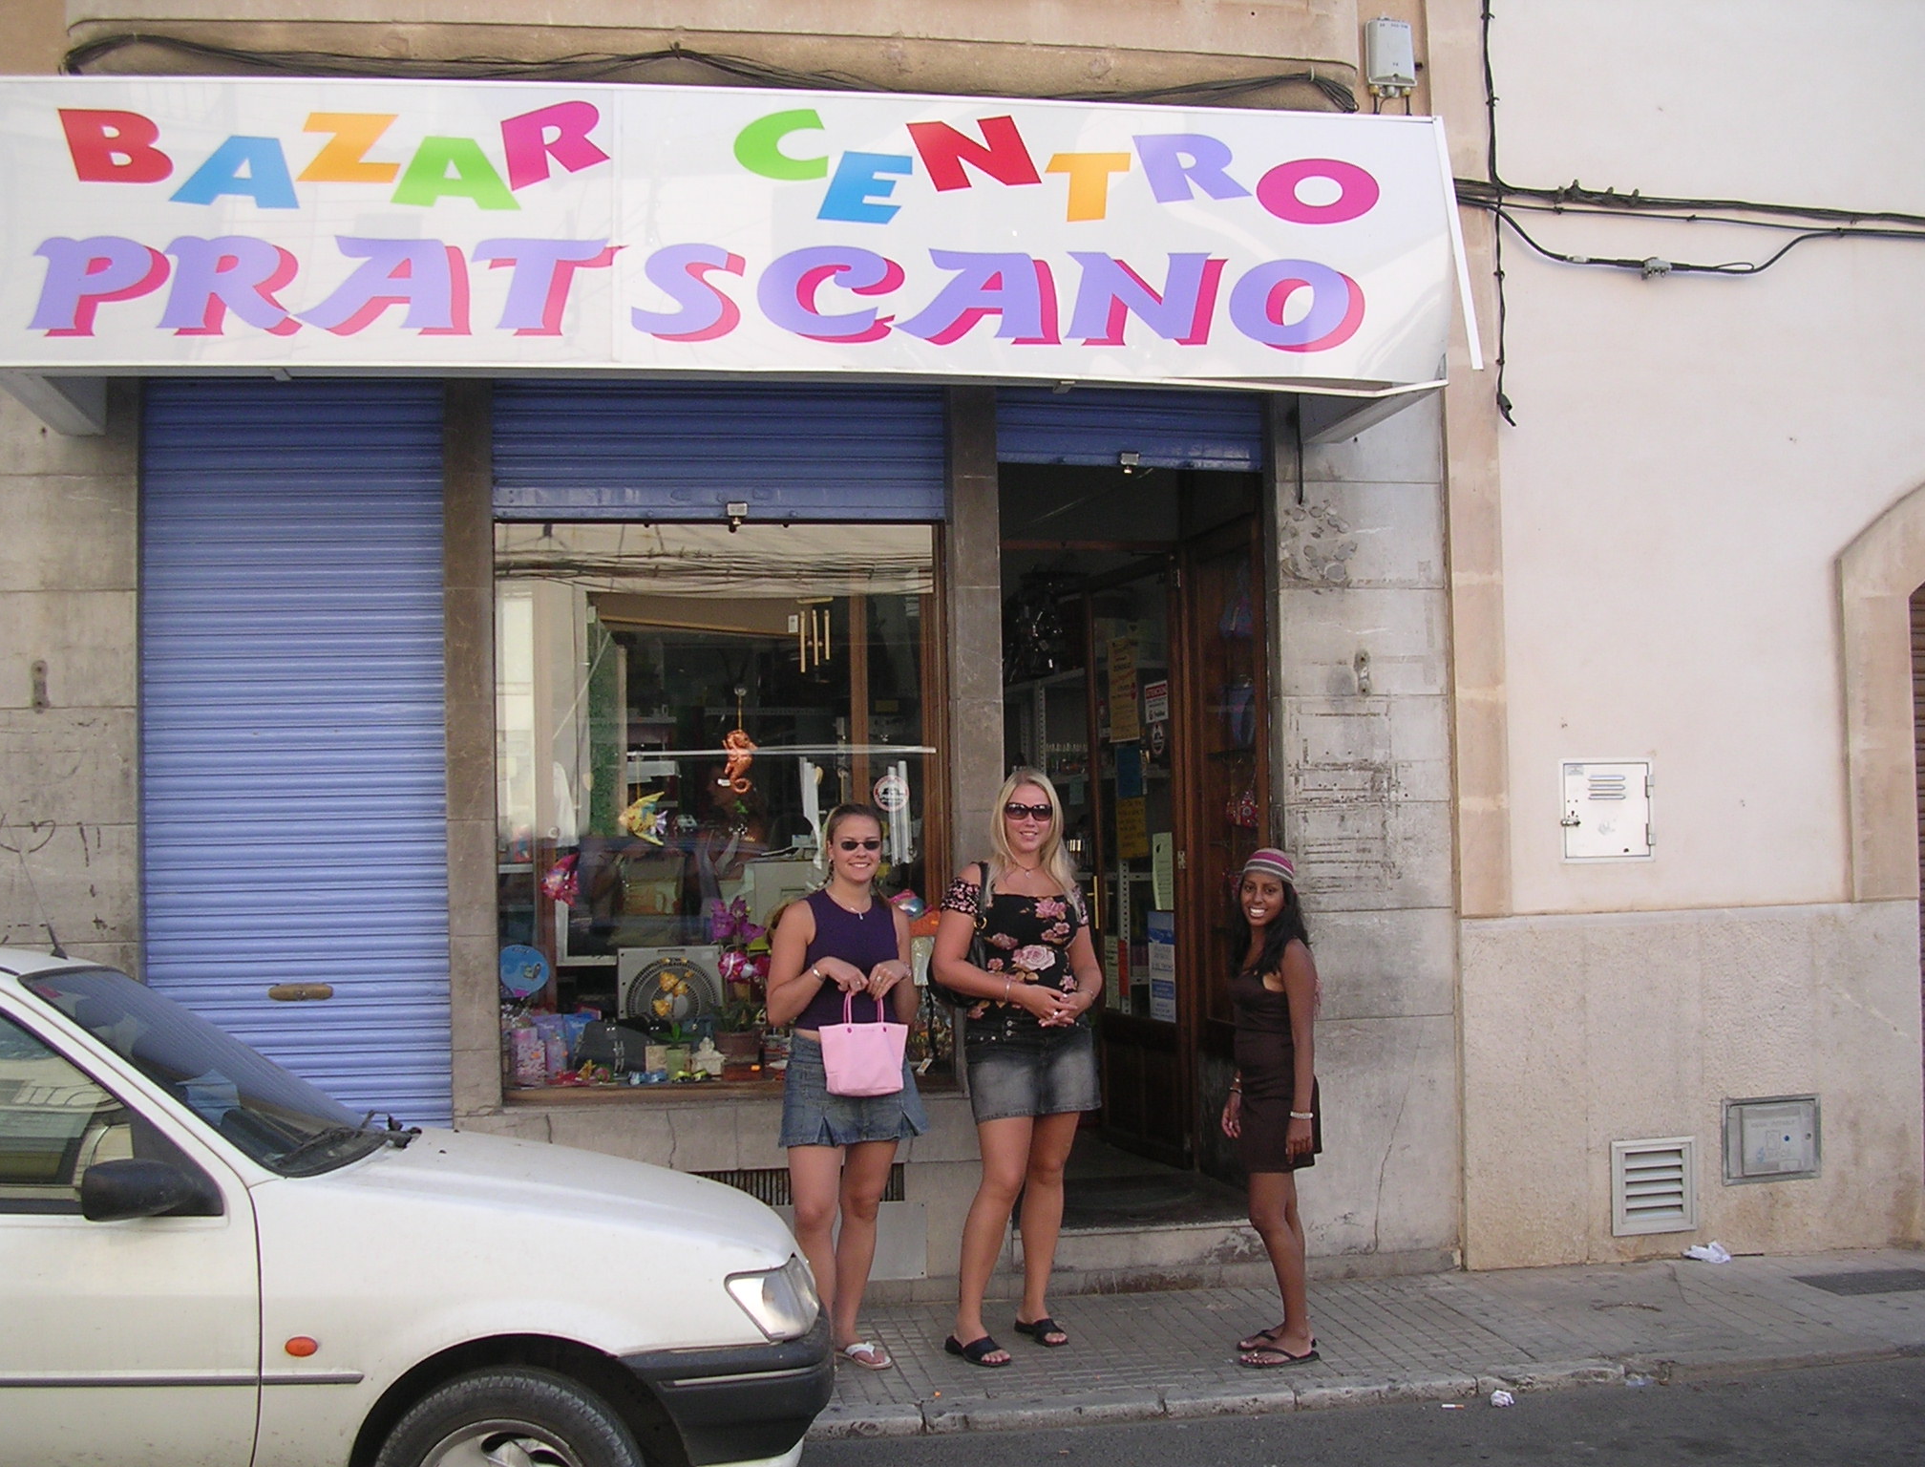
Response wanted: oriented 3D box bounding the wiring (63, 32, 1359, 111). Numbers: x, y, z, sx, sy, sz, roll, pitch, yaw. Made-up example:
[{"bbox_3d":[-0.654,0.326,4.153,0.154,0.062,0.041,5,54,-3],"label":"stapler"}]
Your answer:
[{"bbox_3d":[-0.718,-2.145,7.018,4.189,0.162,0.080,-1,-2,-10],"label":"wiring"}]

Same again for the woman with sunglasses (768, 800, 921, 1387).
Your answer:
[{"bbox_3d":[-0.349,1.040,6.413,0.450,1.655,0.380,-1,-2,-15],"label":"woman with sunglasses"}]

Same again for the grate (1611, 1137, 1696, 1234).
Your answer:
[{"bbox_3d":[2.378,1.559,7.408,0.311,0.323,0.040,-1,-2,-10],"label":"grate"}]

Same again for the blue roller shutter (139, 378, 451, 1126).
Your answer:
[{"bbox_3d":[-2.121,0.187,6.869,0.934,2.772,0.060,-1,-2,-10],"label":"blue roller shutter"}]

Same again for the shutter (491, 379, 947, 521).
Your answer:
[{"bbox_3d":[-0.795,-0.965,7.136,1.498,0.522,0.060,-1,-2,-10],"label":"shutter"}]

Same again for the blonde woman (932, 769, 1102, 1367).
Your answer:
[{"bbox_3d":[0.162,0.984,6.372,0.475,1.745,0.420,-1,-2,-10],"label":"blonde woman"}]

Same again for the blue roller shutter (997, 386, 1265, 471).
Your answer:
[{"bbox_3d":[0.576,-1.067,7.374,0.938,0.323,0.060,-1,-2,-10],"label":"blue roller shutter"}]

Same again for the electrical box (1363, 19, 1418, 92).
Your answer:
[{"bbox_3d":[1.467,-2.312,7.388,0.176,0.259,0.100,-1,-2,-10],"label":"electrical box"}]

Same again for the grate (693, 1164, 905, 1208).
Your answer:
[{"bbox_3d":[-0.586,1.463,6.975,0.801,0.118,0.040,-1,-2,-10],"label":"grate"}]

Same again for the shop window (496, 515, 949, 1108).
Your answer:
[{"bbox_3d":[-0.791,0.247,7.135,1.488,1.884,0.100,-1,-2,-10],"label":"shop window"}]

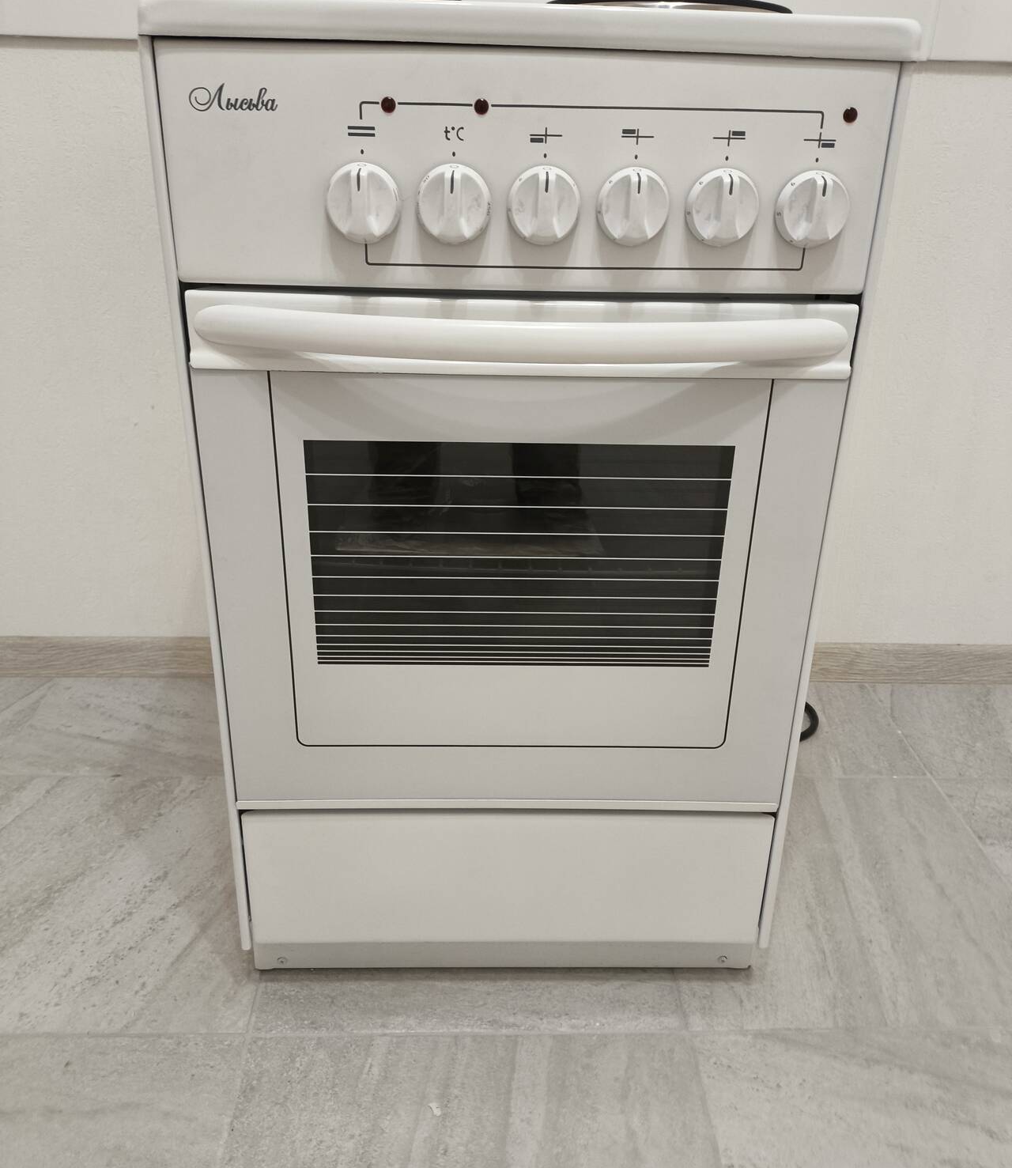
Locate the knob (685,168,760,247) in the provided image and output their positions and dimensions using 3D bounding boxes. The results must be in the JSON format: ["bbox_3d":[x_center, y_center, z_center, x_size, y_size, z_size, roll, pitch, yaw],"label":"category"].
[{"bbox_3d":[0.147,-0.251,0.652,0.050,0.050,0.023,1,24,-2],"label":"knob"}]

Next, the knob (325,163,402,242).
[{"bbox_3d":[-0.095,-0.252,0.645,0.050,0.050,0.023,1,24,-2],"label":"knob"}]

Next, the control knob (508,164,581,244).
[{"bbox_3d":[0.026,-0.251,0.649,0.050,0.050,0.023,1,24,-2],"label":"control knob"}]

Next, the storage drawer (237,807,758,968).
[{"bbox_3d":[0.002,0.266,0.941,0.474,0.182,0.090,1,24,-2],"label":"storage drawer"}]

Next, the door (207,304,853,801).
[{"bbox_3d":[0.010,0.004,0.764,0.479,0.438,0.077,1,24,-2],"label":"door"}]

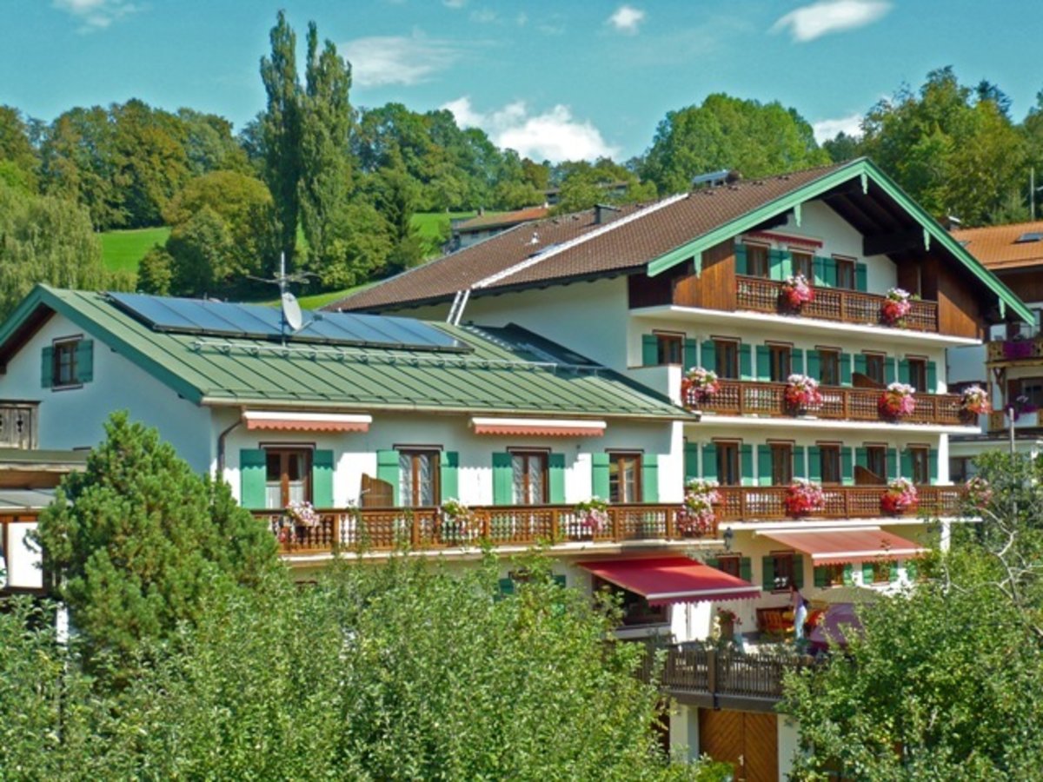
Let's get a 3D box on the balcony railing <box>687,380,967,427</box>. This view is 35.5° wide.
[{"bbox_3d":[8.890,0.405,47.462,14.227,0.976,1.470,3,-5,-44],"label":"balcony railing"}]

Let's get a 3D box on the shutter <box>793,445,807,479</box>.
[{"bbox_3d":[7.884,2.585,46.062,0.540,2.030,0.050,3,-5,-43],"label":"shutter"}]

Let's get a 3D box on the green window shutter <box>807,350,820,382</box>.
[{"bbox_3d":[8.413,-0.153,46.831,0.550,2.000,0.050,3,-4,-43],"label":"green window shutter"}]

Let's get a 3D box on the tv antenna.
[{"bbox_3d":[-5.269,-2.050,36.200,1.550,2.050,1.200,-1,-3,17],"label":"tv antenna"}]

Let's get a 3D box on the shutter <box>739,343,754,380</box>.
[{"bbox_3d":[6.390,-0.281,46.110,0.651,2.090,0.063,3,-5,-44],"label":"shutter"}]

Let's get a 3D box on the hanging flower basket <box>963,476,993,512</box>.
[{"bbox_3d":[13.913,3.137,49.563,0.980,1.030,0.820,3,-5,-43],"label":"hanging flower basket"}]

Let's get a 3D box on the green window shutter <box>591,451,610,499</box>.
[{"bbox_3d":[1.982,2.544,39.720,0.609,2.027,0.063,3,-5,-44],"label":"green window shutter"}]

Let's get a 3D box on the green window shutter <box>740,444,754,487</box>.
[{"bbox_3d":[6.196,2.494,44.605,0.530,2.000,0.050,3,-4,-43],"label":"green window shutter"}]

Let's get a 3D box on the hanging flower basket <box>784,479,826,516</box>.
[{"bbox_3d":[7.615,2.857,43.660,1.100,1.030,0.880,3,-5,-43],"label":"hanging flower basket"}]

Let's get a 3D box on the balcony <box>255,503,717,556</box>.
[{"bbox_3d":[-0.561,3.023,36.445,14.018,0.913,1.260,3,-5,-44],"label":"balcony"}]

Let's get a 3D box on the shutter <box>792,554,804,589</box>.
[{"bbox_3d":[7.798,5.085,45.806,0.480,0.940,0.050,3,-5,-43],"label":"shutter"}]

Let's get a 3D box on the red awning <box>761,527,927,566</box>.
[{"bbox_3d":[9.015,4.275,45.139,5.827,0.903,1.995,3,-5,-44],"label":"red awning"}]

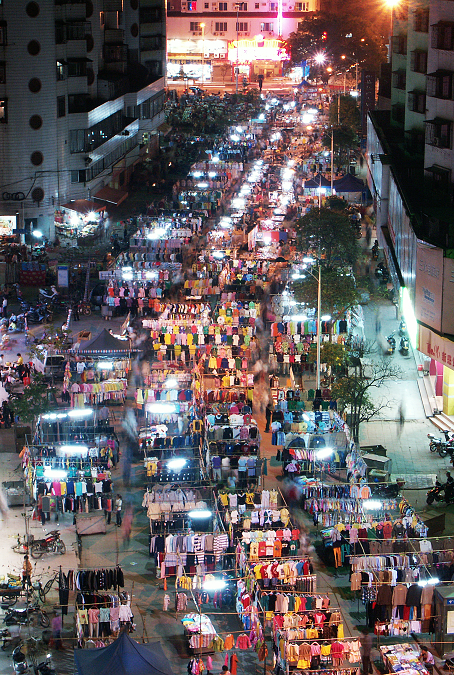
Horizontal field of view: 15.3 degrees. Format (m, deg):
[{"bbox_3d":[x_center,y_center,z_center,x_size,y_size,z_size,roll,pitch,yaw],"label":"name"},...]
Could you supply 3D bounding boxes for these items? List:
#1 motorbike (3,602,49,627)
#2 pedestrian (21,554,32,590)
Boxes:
[{"bbox_3d":[-8.285,11.412,69.890,1.930,1.070,0.730,2,14,9],"label":"motorbike"},{"bbox_3d":[-8.740,10.244,73.491,0.520,1.620,0.380,0,14,0],"label":"pedestrian"}]

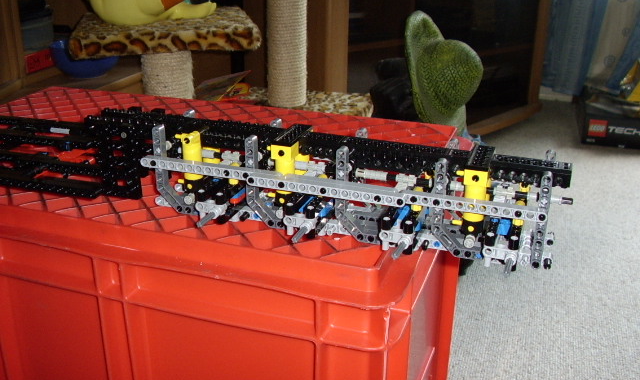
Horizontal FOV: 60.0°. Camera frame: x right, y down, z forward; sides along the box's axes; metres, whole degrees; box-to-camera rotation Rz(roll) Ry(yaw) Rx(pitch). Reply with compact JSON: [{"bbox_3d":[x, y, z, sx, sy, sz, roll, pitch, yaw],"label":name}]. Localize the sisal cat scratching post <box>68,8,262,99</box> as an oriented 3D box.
[{"bbox_3d":[-0.278,-0.216,1.043,0.305,0.200,0.275,-6,27,-14],"label":"sisal cat scratching post"}]

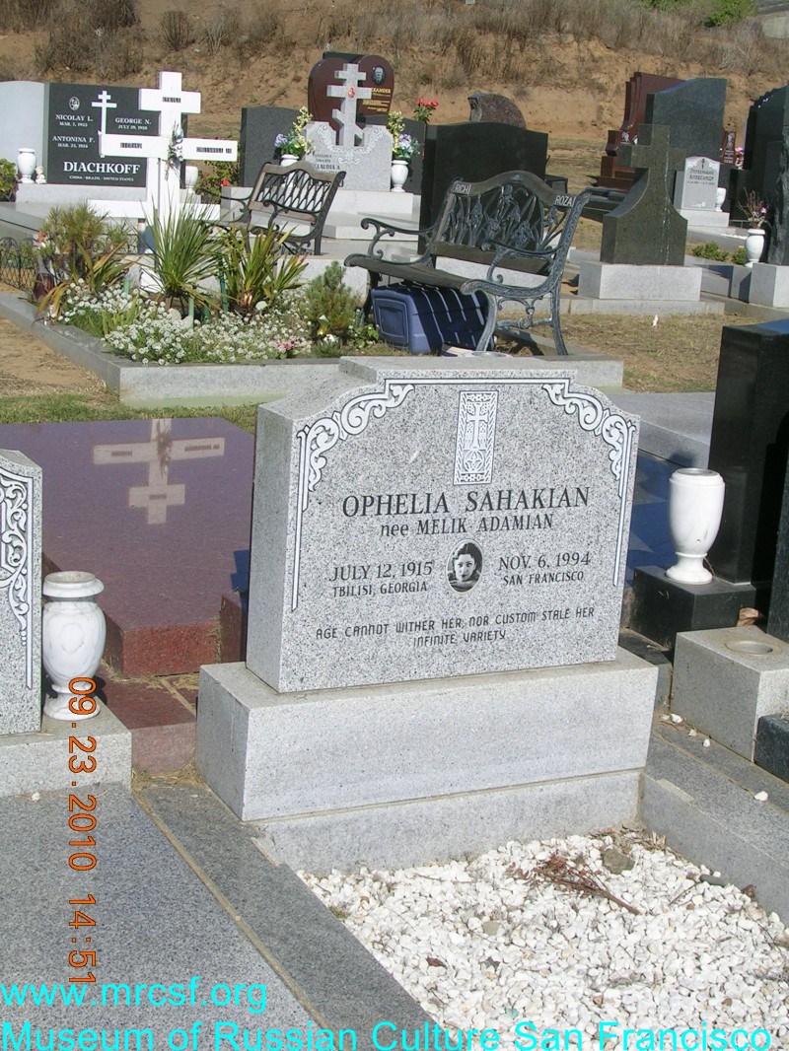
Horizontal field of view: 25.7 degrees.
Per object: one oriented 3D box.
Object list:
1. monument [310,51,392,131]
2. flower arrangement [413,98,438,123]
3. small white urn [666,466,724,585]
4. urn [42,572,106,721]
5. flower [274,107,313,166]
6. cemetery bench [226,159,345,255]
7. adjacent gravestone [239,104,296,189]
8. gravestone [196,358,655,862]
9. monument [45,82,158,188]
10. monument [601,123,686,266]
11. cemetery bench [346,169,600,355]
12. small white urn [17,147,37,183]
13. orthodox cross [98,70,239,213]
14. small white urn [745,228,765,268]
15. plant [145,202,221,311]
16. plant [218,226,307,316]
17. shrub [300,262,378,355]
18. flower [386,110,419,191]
[{"bbox_3d":[-0.450,-4.540,18.600,0.980,1.080,0.250,-3,15,-27],"label":"monument"},{"bbox_3d":[0.275,-3.673,15.300,0.200,0.230,0.200,-3,15,-26],"label":"flower arrangement"},{"bbox_3d":[0.721,0.001,4.153,0.133,0.262,0.133,4,13,-1],"label":"small white urn"},{"bbox_3d":[-0.626,0.234,3.376,0.122,0.273,0.122,-3,14,-27],"label":"urn"},{"bbox_3d":[-0.917,-3.563,15.700,0.350,0.460,0.310,-3,15,-27],"label":"flower"},{"bbox_3d":[-0.947,-2.154,12.270,0.670,0.860,1.280,-3,15,-27],"label":"cemetery bench"},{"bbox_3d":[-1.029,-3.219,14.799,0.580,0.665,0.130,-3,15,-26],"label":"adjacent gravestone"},{"bbox_3d":[0.093,0.150,3.480,0.914,0.950,0.260,-3,15,-27],"label":"gravestone"},{"bbox_3d":[-2.360,-3.291,14.645,1.200,0.820,0.160,-3,15,-27],"label":"monument"},{"bbox_3d":[1.900,-2.469,12.924,0.629,1.024,0.182,-3,15,-25],"label":"monument"},{"bbox_3d":[0.347,-1.385,8.925,0.680,0.880,1.280,-3,15,-27],"label":"cemetery bench"},{"bbox_3d":[-3.080,-3.010,14.500,0.153,0.287,0.153,-3,15,-27],"label":"small white urn"},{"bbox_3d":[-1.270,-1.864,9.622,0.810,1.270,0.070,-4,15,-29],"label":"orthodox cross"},{"bbox_3d":[2.644,-2.036,12.700,0.143,0.287,0.143,-3,15,-27],"label":"small white urn"},{"bbox_3d":[-1.118,-1.425,9.150,0.430,0.570,0.420,-3,15,-27],"label":"plant"},{"bbox_3d":[-0.720,-1.395,9.400,0.420,0.490,0.400,-3,15,-26],"label":"plant"},{"bbox_3d":[-0.283,-1.077,8.500,0.390,0.460,0.370,4,13,-1],"label":"shrub"},{"bbox_3d":[0.068,-3.026,14.000,0.220,0.660,0.220,4,13,-1],"label":"flower"}]

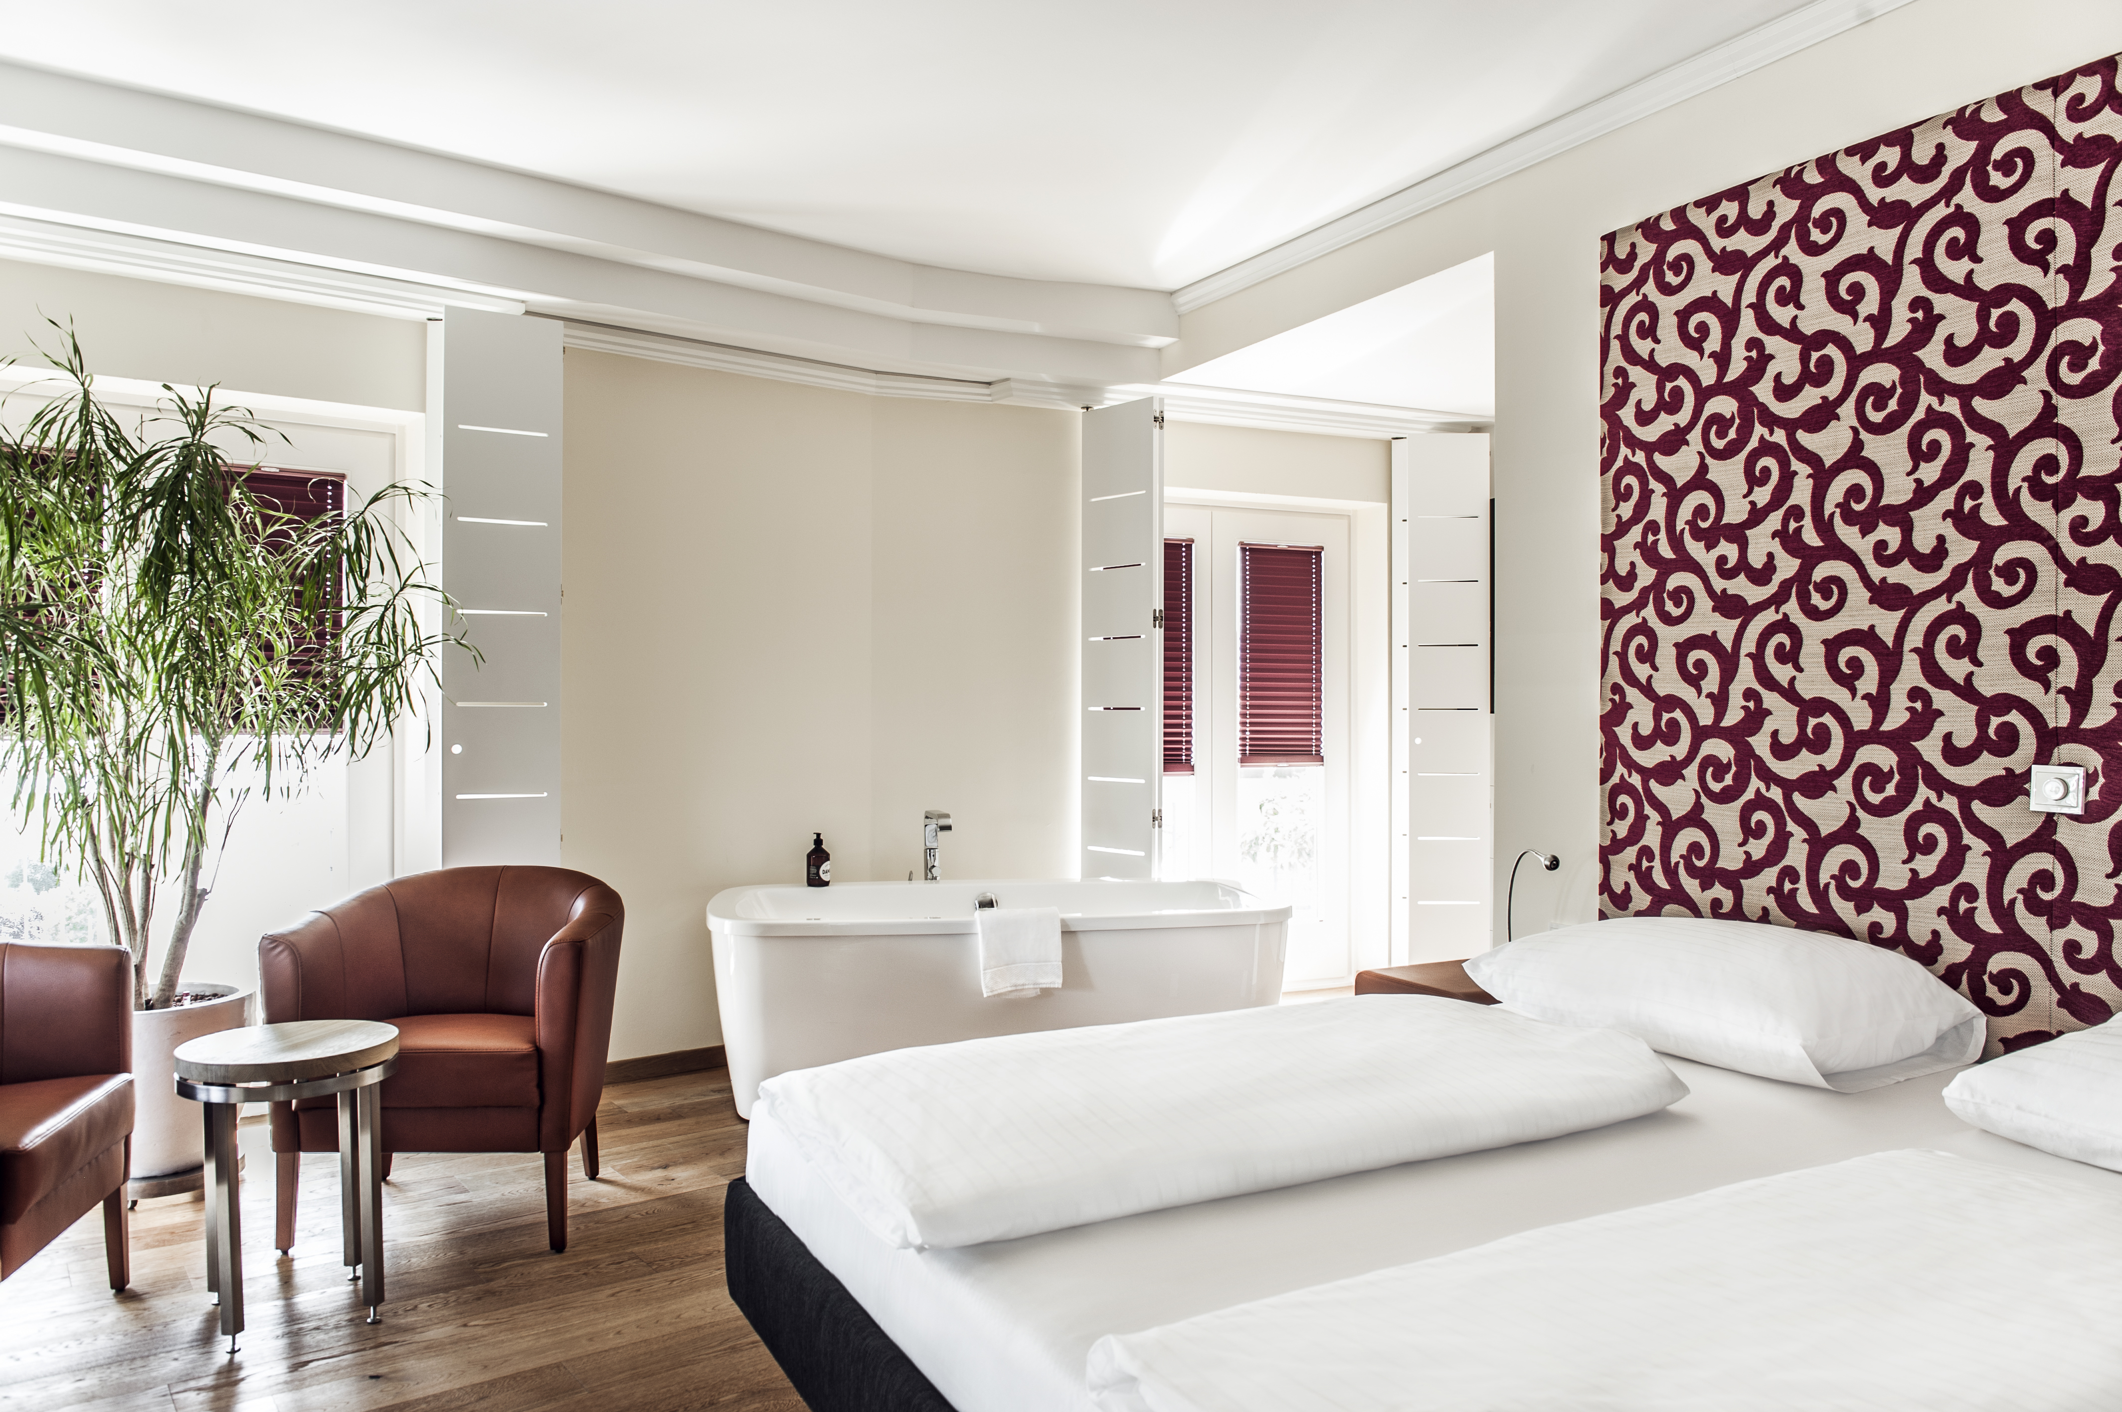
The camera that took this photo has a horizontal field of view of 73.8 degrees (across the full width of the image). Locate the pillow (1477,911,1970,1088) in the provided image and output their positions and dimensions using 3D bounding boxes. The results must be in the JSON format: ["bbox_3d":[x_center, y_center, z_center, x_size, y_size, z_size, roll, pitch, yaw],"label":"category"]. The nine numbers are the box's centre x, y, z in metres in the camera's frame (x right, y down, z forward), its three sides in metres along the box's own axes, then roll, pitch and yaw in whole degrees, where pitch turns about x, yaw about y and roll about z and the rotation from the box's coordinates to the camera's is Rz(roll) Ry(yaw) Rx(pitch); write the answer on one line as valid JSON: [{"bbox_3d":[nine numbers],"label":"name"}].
[{"bbox_3d":[1.272,0.548,2.785,0.500,0.190,0.790,0,0,-29],"label":"pillow"}]

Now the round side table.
[{"bbox_3d":[-1.451,0.893,2.674,0.374,0.513,0.374,0,0,-34],"label":"round side table"}]

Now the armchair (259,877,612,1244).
[{"bbox_3d":[-1.340,0.768,3.232,0.684,0.765,0.610,0,0,-3],"label":"armchair"}]

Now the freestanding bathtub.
[{"bbox_3d":[-0.180,0.868,4.307,1.714,0.564,0.830,0,0,-7],"label":"freestanding bathtub"}]

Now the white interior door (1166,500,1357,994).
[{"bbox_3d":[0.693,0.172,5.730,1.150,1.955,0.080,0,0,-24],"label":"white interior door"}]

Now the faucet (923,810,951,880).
[{"bbox_3d":[-0.403,0.462,4.646,0.055,0.236,0.160,0,0,-22],"label":"faucet"}]

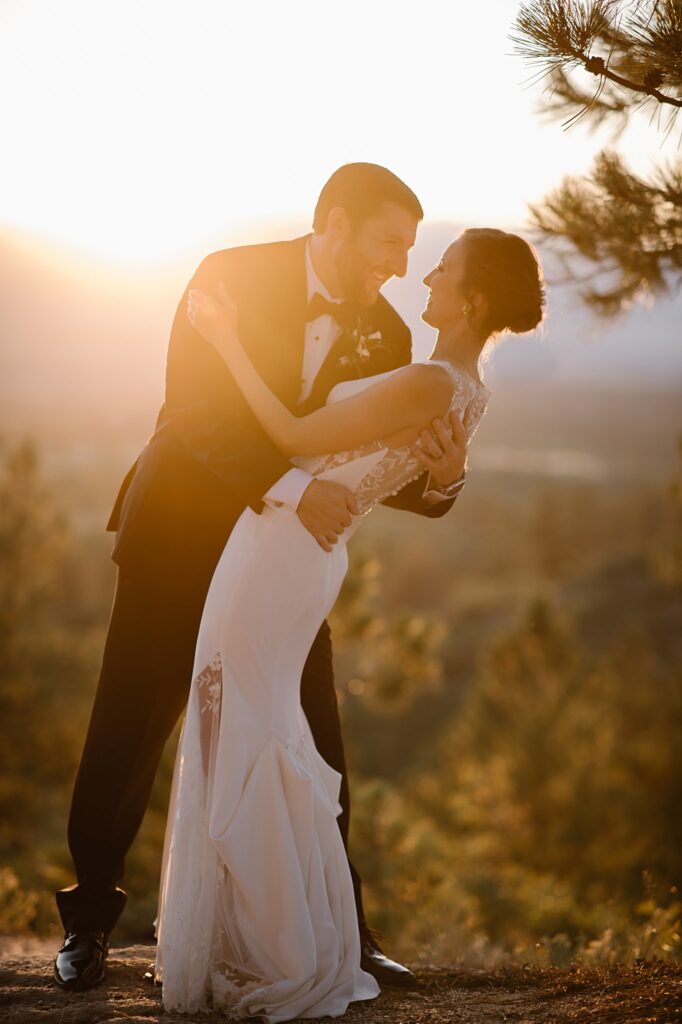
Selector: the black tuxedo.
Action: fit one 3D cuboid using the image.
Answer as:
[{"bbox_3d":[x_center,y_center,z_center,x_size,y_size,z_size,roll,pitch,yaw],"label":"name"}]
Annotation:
[{"bbox_3d":[-0.170,0.148,4.880,0.690,1.410,0.570,-3,4,-41],"label":"black tuxedo"}]

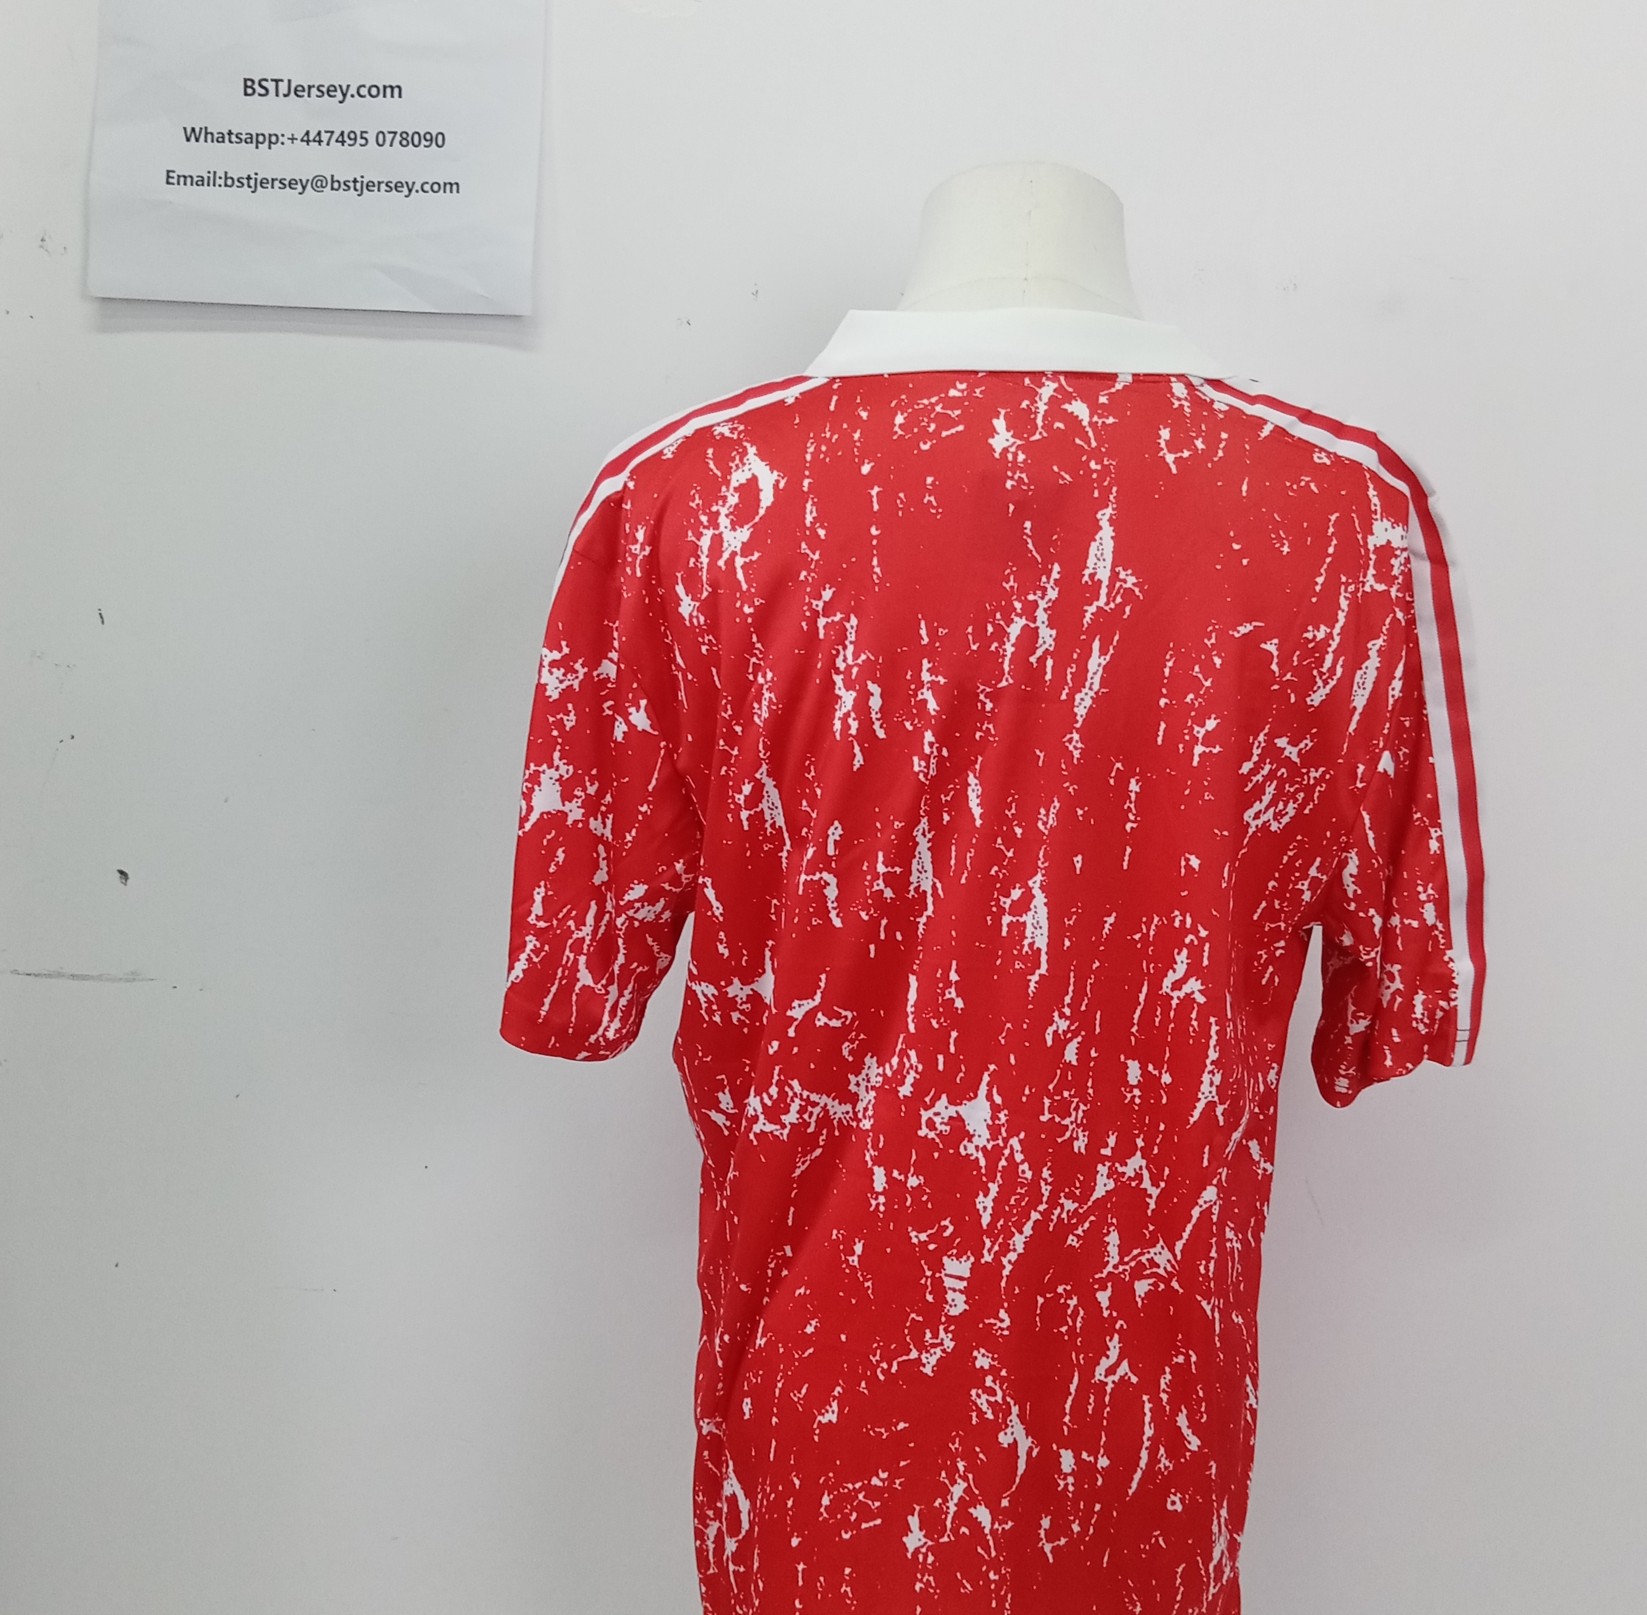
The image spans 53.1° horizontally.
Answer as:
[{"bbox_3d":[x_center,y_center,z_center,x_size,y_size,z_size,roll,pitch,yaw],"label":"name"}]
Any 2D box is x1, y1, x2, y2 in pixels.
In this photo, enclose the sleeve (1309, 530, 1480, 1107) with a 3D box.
[{"bbox_3d":[0.293,0.007,0.845,0.094,0.285,0.145,-1,4,7],"label":"sleeve"}]

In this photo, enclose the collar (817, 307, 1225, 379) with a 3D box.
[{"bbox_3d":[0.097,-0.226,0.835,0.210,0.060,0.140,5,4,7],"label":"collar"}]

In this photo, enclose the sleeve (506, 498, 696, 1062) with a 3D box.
[{"bbox_3d":[-0.116,-0.016,0.870,0.100,0.285,0.145,7,4,7],"label":"sleeve"}]

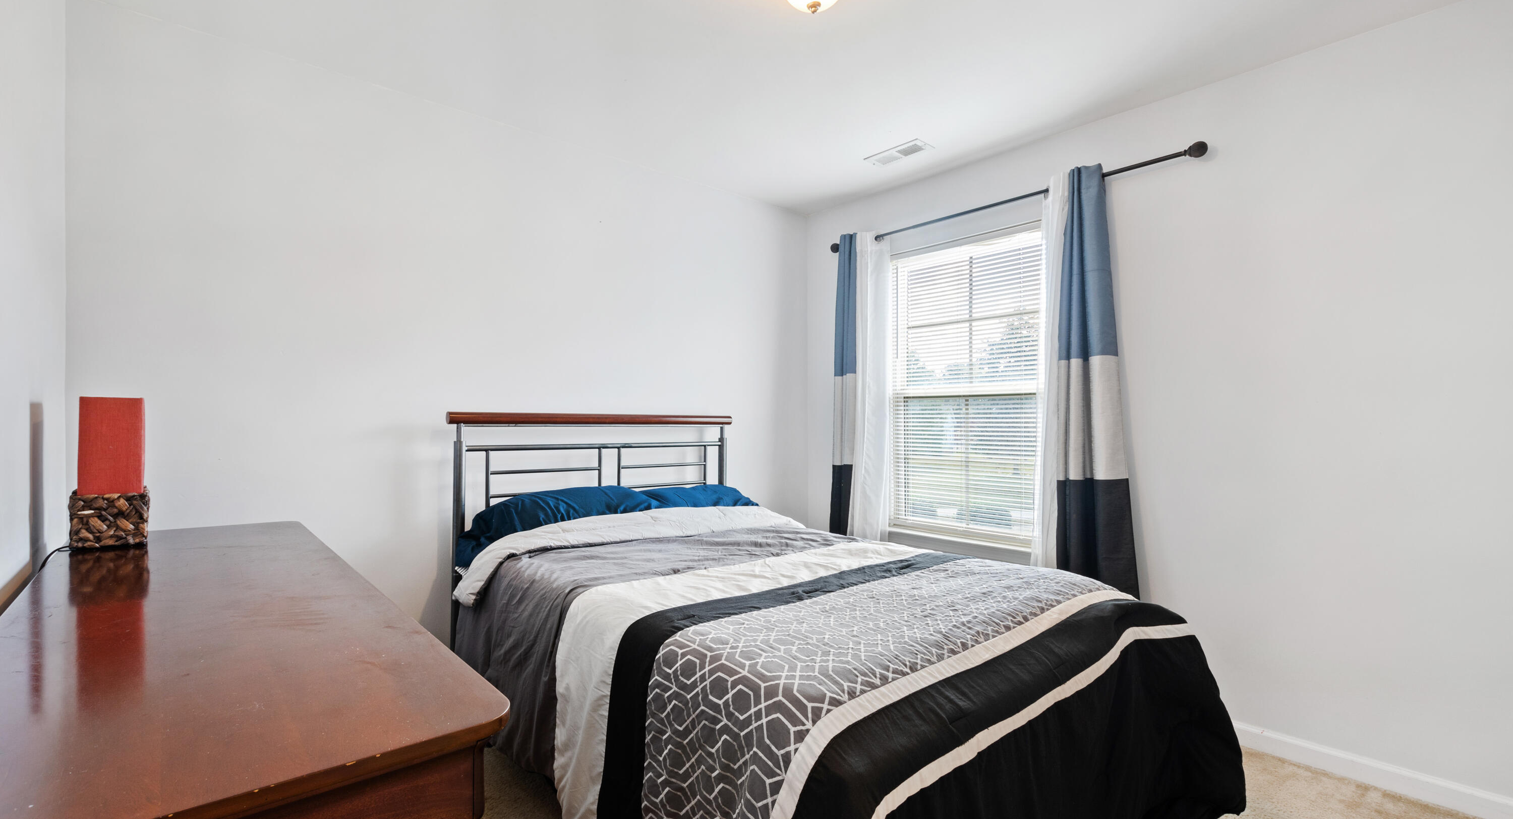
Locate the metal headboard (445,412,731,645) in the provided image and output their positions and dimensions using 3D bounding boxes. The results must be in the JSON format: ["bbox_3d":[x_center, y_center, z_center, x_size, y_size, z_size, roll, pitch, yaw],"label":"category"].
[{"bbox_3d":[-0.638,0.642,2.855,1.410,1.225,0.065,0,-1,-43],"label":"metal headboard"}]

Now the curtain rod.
[{"bbox_3d":[1.042,-0.935,2.953,0.090,0.060,1.800,0,-1,-43],"label":"curtain rod"}]

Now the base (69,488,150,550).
[{"bbox_3d":[-1.505,0.254,1.479,0.132,0.124,0.130,0,-1,-38],"label":"base"}]

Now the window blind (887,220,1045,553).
[{"bbox_3d":[1.038,-0.106,3.122,0.050,1.450,0.880,0,-1,-43],"label":"window blind"}]

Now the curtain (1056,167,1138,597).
[{"bbox_3d":[1.385,0.080,2.569,0.100,2.130,0.340,0,-1,-43],"label":"curtain"}]

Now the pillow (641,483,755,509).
[{"bbox_3d":[-0.198,0.471,2.930,0.680,0.210,0.430,0,-1,-43],"label":"pillow"}]

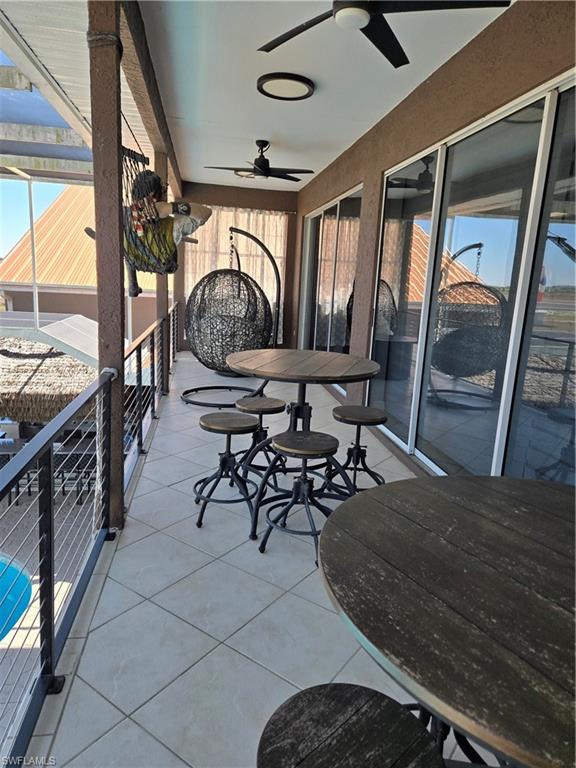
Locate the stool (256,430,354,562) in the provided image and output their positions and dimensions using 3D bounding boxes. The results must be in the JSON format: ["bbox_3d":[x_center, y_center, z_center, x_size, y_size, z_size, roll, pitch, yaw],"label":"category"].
[{"bbox_3d":[0.082,0.611,2.817,0.430,0.617,0.430,1,12,-10],"label":"stool"}]

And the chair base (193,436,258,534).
[{"bbox_3d":[-0.371,0.537,3.155,0.430,0.575,0.430,1,12,-10],"label":"chair base"}]

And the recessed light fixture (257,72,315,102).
[{"bbox_3d":[-0.016,-2.418,4.168,0.465,0.058,0.465,3,12,-1],"label":"recessed light fixture"}]

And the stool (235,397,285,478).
[{"bbox_3d":[-0.206,0.426,3.712,0.430,0.584,0.430,1,12,-10],"label":"stool"}]

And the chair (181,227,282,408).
[{"bbox_3d":[-0.649,-0.764,5.905,1.120,1.970,1.000,5,12,8],"label":"chair"}]

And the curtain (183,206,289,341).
[{"bbox_3d":[-0.957,-1.943,9.298,1.900,2.380,0.110,1,12,-10],"label":"curtain"}]

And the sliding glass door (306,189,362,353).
[{"bbox_3d":[0.523,-1.326,7.313,0.110,2.380,3.450,1,12,-10],"label":"sliding glass door"}]

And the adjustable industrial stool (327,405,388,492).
[{"bbox_3d":[0.501,0.482,3.670,0.430,0.565,0.430,1,12,-10],"label":"adjustable industrial stool"}]

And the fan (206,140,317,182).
[{"bbox_3d":[-0.302,-2.626,5.982,1.280,0.420,1.260,1,12,-10],"label":"fan"}]

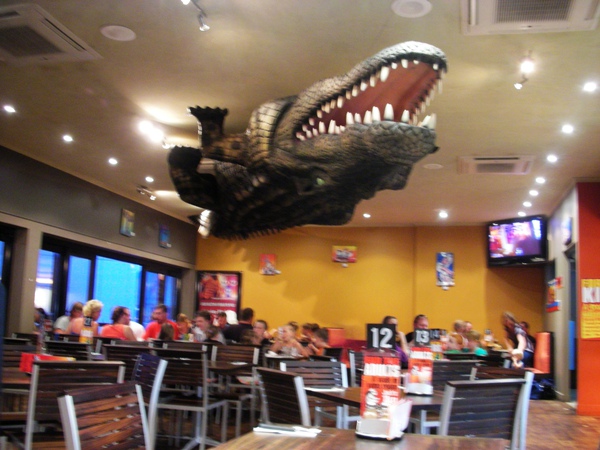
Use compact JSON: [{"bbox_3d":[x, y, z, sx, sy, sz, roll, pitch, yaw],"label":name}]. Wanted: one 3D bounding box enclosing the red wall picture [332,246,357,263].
[{"bbox_3d":[0.903,0.600,12.272,0.502,0.336,0.030,0,-10,14],"label":"red wall picture"}]

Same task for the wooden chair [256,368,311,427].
[{"bbox_3d":[0.124,1.110,2.749,0.550,0.860,0.450,7,-11,-28],"label":"wooden chair"}]

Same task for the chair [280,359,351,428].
[{"bbox_3d":[0.182,1.220,3.310,0.440,0.850,0.530,8,-11,-26],"label":"chair"}]

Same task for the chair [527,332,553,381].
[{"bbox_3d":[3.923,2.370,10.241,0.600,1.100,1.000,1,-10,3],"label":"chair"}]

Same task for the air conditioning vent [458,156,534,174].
[{"bbox_3d":[2.621,-0.793,8.091,0.950,0.060,0.880,1,-10,15],"label":"air conditioning vent"}]

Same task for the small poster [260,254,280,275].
[{"bbox_3d":[-0.644,0.826,12.629,0.381,0.428,0.030,0,-10,14],"label":"small poster"}]

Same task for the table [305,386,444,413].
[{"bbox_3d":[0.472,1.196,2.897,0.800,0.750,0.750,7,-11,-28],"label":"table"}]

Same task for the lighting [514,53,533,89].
[{"bbox_3d":[1.879,-1.285,5.078,0.150,0.160,0.420,1,-10,15],"label":"lighting"}]

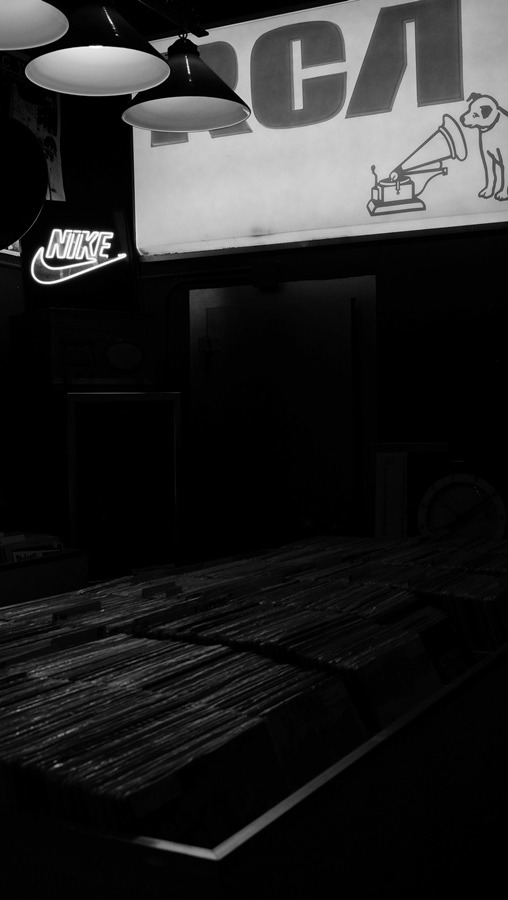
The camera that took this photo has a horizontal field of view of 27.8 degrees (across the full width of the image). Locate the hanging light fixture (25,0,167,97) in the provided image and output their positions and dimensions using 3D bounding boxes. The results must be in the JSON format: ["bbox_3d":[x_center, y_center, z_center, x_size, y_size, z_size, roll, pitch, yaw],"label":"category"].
[{"bbox_3d":[-0.380,-1.007,2.465,0.350,0.200,0.350,-2,1,0],"label":"hanging light fixture"}]

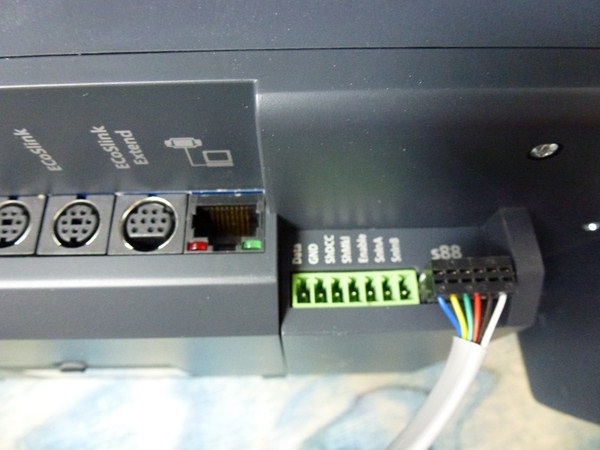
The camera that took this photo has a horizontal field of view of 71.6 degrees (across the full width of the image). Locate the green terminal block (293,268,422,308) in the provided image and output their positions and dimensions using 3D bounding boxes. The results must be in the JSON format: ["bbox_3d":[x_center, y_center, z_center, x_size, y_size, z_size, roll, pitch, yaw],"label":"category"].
[{"bbox_3d":[0.011,0.014,0.089,0.026,0.007,0.008,-1,-20,-2],"label":"green terminal block"}]

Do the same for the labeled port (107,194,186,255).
[{"bbox_3d":[-0.031,0.002,0.089,0.015,0.013,0.011,-1,-20,-2],"label":"labeled port"}]

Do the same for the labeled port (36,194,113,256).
[{"bbox_3d":[-0.045,0.002,0.088,0.013,0.013,0.011,-1,-20,-2],"label":"labeled port"}]

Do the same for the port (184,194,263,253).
[{"bbox_3d":[-0.015,0.001,0.090,0.016,0.013,0.012,-1,-20,-2],"label":"port"}]

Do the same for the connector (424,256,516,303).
[{"bbox_3d":[0.033,0.011,0.084,0.016,0.007,0.010,-1,-20,-2],"label":"connector"}]

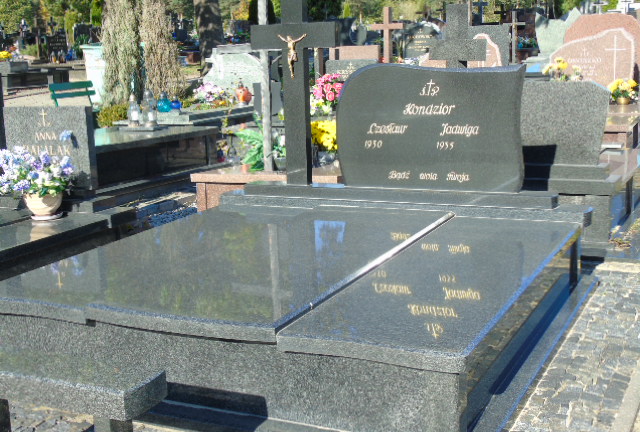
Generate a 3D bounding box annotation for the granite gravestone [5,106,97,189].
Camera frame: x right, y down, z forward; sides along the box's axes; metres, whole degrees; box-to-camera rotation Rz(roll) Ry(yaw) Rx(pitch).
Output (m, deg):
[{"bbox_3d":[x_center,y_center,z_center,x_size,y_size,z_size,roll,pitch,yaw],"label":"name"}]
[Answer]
[{"bbox_3d":[-1.780,-0.458,5.657,0.710,0.540,0.075,4,13,27],"label":"granite gravestone"}]

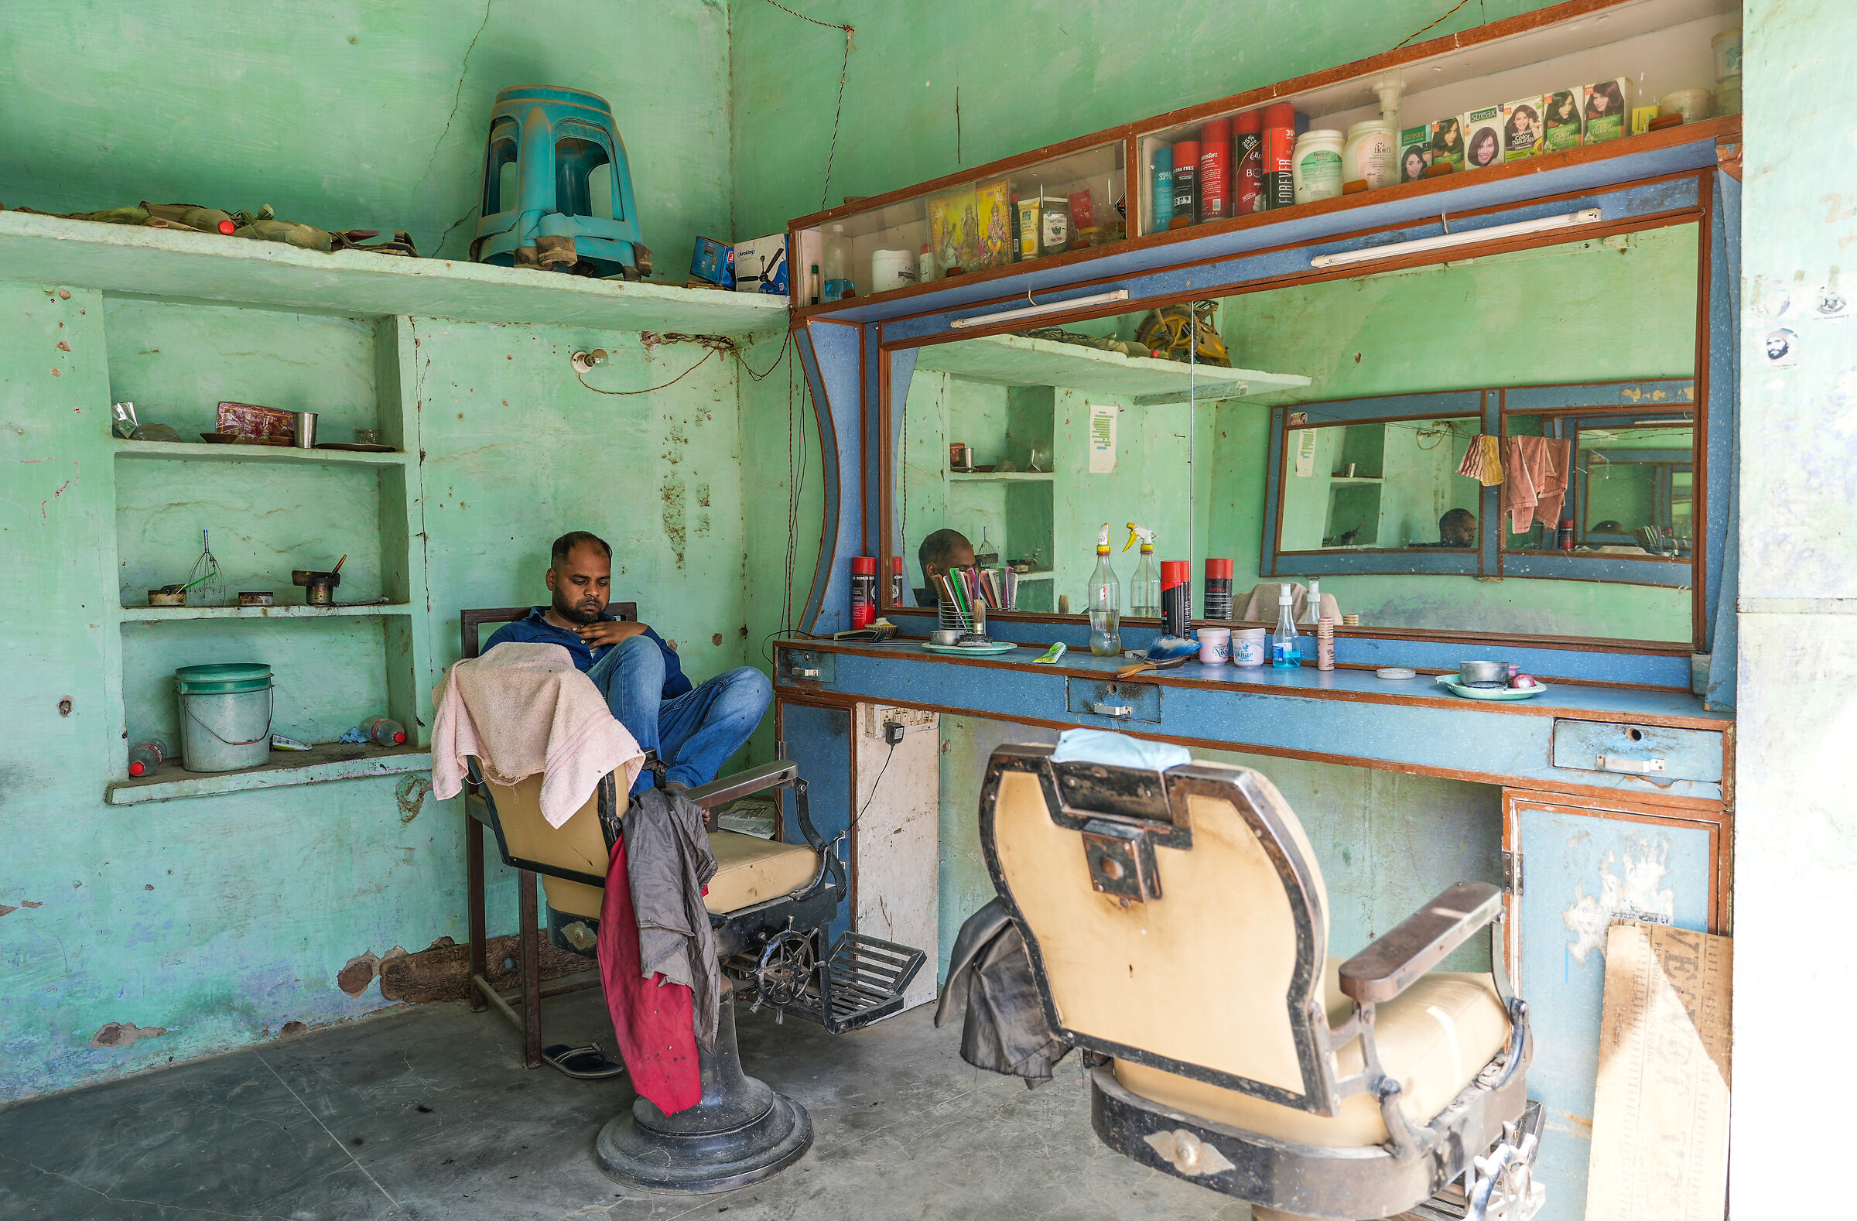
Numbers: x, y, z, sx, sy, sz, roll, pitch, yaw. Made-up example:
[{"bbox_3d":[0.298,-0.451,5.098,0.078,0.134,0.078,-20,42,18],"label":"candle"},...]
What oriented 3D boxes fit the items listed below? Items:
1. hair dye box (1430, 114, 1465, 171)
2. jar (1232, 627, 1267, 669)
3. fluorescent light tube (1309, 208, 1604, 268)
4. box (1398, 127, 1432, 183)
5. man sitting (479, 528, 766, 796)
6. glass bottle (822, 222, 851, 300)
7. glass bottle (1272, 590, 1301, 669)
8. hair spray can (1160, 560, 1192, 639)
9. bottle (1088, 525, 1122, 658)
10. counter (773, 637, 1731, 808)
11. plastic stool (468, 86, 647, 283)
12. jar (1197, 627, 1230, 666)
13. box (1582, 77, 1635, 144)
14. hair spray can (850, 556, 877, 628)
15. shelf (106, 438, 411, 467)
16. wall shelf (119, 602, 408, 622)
[{"bbox_3d":[1.004,-0.874,2.666,0.040,0.126,0.066,-3,4,-43],"label":"hair dye box"},{"bbox_3d":[0.664,0.078,2.883,0.069,0.072,0.069,-1,4,0],"label":"jar"},{"bbox_3d":[0.965,-0.691,2.603,0.029,0.024,0.568,-4,5,-43],"label":"fluorescent light tube"},{"bbox_3d":[0.958,-0.874,2.716,0.040,0.122,0.071,-3,4,-43],"label":"box"},{"bbox_3d":[-0.795,0.163,3.654,0.660,0.750,0.570,-4,4,-38],"label":"man sitting"},{"bbox_3d":[-0.240,-0.921,3.754,0.081,0.223,0.081,-1,4,0],"label":"glass bottle"},{"bbox_3d":[0.775,0.033,3.020,0.060,0.180,0.060,0,3,0],"label":"glass bottle"},{"bbox_3d":[0.546,-0.001,3.057,0.063,0.212,0.063,-1,4,0],"label":"hair spray can"},{"bbox_3d":[0.428,-0.050,3.361,0.073,0.317,0.096,1,3,17],"label":"bottle"},{"bbox_3d":[0.505,0.177,2.967,0.345,0.131,2.306,-4,5,-43],"label":"counter"},{"bbox_3d":[-1.012,-1.116,3.817,0.355,0.515,0.355,-3,4,-43],"label":"plastic stool"},{"bbox_3d":[0.600,0.077,2.924,0.069,0.072,0.069,-1,4,0],"label":"jar"},{"bbox_3d":[1.108,-0.799,2.268,0.037,0.111,0.064,-4,5,-43],"label":"box"},{"bbox_3d":[-0.185,-0.035,4.046,0.066,0.231,0.066,0,3,0],"label":"hair spray can"},{"bbox_3d":[-1.726,-0.403,3.592,0.679,0.029,0.231,-4,4,-38],"label":"shelf"},{"bbox_3d":[-1.763,0.005,3.702,0.730,0.036,0.190,-3,4,-43],"label":"wall shelf"}]

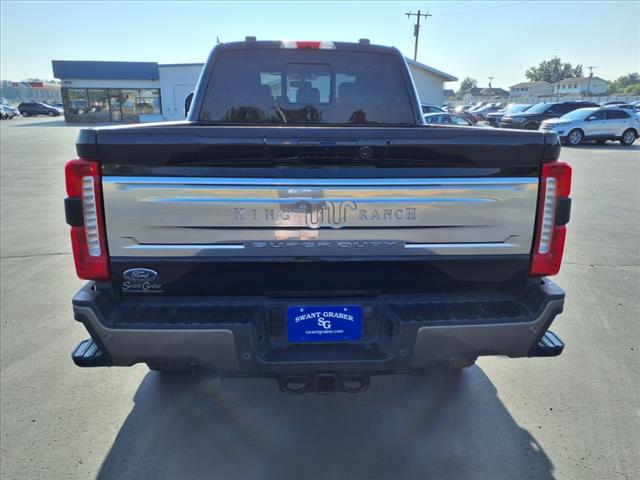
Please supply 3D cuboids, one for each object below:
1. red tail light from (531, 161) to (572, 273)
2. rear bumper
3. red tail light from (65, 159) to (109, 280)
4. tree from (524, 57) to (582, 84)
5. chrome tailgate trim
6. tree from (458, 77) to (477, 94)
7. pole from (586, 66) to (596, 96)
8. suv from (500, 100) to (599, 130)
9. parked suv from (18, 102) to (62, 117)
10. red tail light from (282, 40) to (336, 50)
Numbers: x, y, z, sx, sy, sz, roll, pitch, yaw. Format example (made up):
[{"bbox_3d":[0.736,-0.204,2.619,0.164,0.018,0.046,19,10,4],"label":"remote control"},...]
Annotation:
[{"bbox_3d":[0.959,-0.093,2.137,0.145,0.485,0.140,0,15,-3],"label":"red tail light"},{"bbox_3d":[0.023,0.340,2.034,2.010,0.300,0.340,0,15,-3],"label":"rear bumper"},{"bbox_3d":[-0.922,-0.085,2.035,0.145,0.485,0.140,0,15,-3],"label":"red tail light"},{"bbox_3d":[50.609,-33.659,109.907,13.500,12.300,12.500,1,15,0],"label":"tree"},{"bbox_3d":[0.021,-0.094,2.028,1.735,0.325,0.045,0,15,-3],"label":"chrome tailgate trim"},{"bbox_3d":[34.368,-33.790,117.160,5.600,8.500,5.600,1,15,0],"label":"tree"},{"bbox_3d":[43.710,-23.944,81.466,1.700,7.970,0.400,1,15,0],"label":"pole"},{"bbox_3d":[13.034,-6.704,28.189,5.030,1.800,2.000,0,15,-3],"label":"suv"},{"bbox_3d":[-33.312,-15.550,60.112,4.750,1.680,1.870,-3,15,-14],"label":"parked suv"},{"bbox_3d":[-0.090,-1.581,4.061,0.440,0.060,0.080,0,15,-3],"label":"red tail light"}]

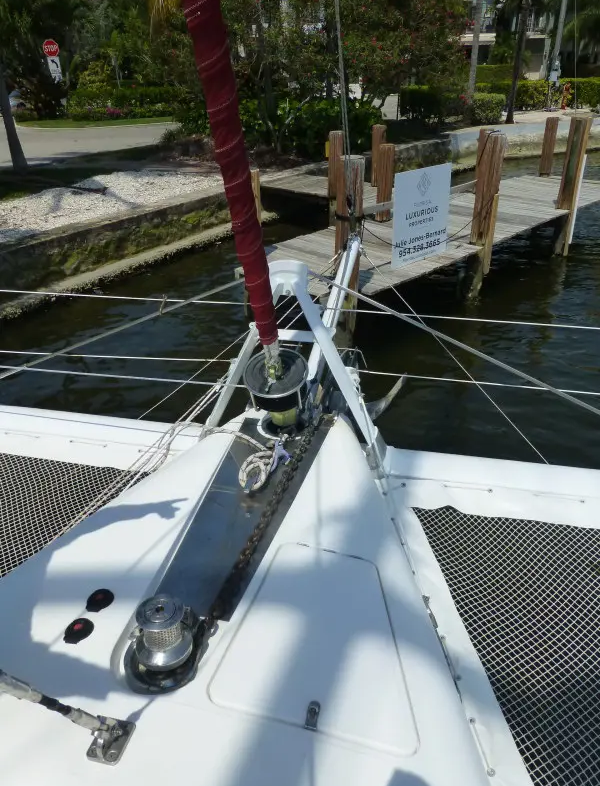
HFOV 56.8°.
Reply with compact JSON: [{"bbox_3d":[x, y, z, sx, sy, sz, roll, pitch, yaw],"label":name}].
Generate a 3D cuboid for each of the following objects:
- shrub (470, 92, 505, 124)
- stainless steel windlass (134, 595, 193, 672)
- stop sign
[{"bbox_3d":[6.459,-9.778,19.127,1.060,0.890,1.000,7,32,15],"label":"shrub"},{"bbox_3d":[-0.376,0.652,1.520,0.156,0.130,0.156,1,30,-1],"label":"stainless steel windlass"},{"bbox_3d":[-12.520,-17.357,27.947,0.760,0.760,0.030,-6,31,-6],"label":"stop sign"}]

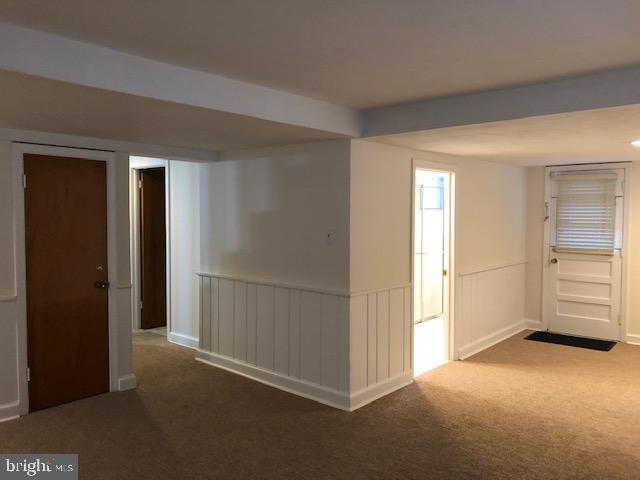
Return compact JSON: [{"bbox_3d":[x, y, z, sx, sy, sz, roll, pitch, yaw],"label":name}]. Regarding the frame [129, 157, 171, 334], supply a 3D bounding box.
[{"bbox_3d":[-2.062,0.109,6.367,0.930,2.140,0.120,3,4,42],"label":"frame"}]

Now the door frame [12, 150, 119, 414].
[{"bbox_3d":[-2.015,0.288,4.139,0.120,2.030,0.770,3,4,42],"label":"door frame"}]

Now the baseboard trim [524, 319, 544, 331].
[{"bbox_3d":[2.803,1.120,6.782,0.180,0.120,0.030,3,4,42],"label":"baseboard trim"}]

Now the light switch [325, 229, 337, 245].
[{"bbox_3d":[0.085,-0.022,4.078,0.095,0.120,0.012,3,4,42],"label":"light switch"}]

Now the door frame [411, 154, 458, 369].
[{"bbox_3d":[1.086,0.278,4.956,0.120,1.990,0.890,3,4,42],"label":"door frame"}]

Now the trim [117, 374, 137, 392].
[{"bbox_3d":[-1.671,1.234,4.464,0.030,0.110,0.140,3,4,42],"label":"trim"}]

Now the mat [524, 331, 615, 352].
[{"bbox_3d":[3.006,1.205,6.236,0.910,0.015,0.510,3,4,38],"label":"mat"}]

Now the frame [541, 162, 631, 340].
[{"bbox_3d":[3.272,0.141,6.379,0.980,2.130,0.120,3,4,42],"label":"frame"}]

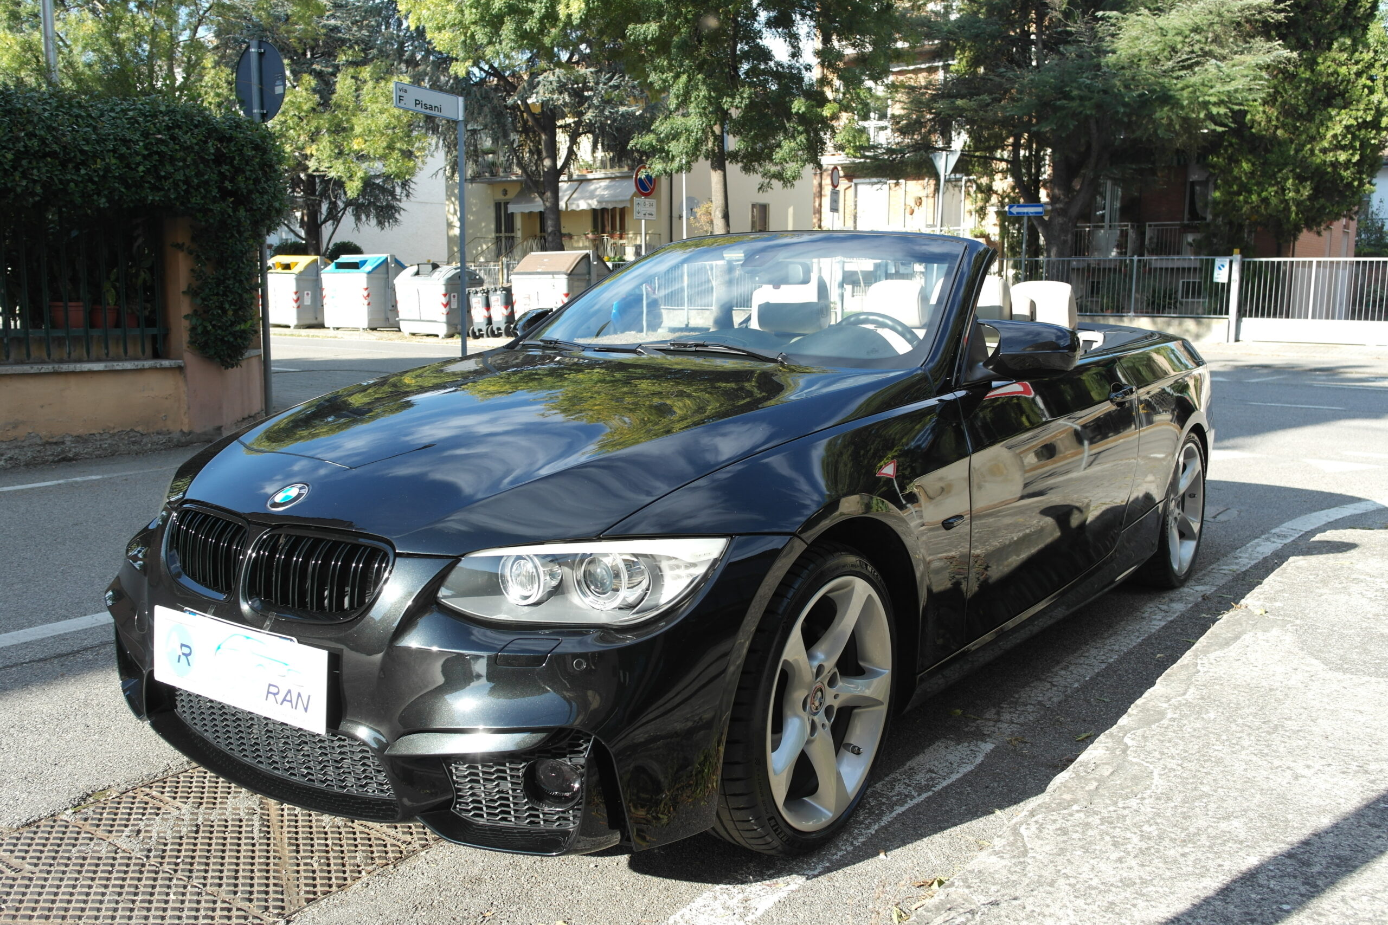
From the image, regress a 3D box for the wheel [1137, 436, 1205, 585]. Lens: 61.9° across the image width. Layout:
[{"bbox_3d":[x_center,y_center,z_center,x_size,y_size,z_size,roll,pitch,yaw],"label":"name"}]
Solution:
[{"bbox_3d":[1.827,0.174,4.591,0.250,0.637,0.637,7,10,36],"label":"wheel"}]

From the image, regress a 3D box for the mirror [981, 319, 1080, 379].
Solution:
[{"bbox_3d":[0.863,-0.293,2.980,0.240,0.155,0.140,6,10,36],"label":"mirror"}]

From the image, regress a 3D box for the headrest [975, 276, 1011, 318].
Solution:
[{"bbox_3d":[0.953,-0.538,3.935,0.270,0.210,0.130,6,10,36],"label":"headrest"}]

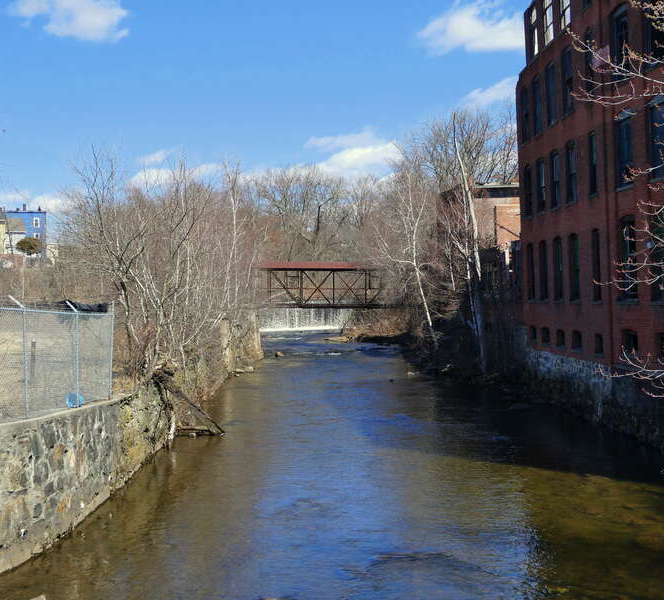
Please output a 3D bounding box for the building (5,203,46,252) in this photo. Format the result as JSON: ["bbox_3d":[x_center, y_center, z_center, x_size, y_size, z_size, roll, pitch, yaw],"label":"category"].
[{"bbox_3d":[-58.780,-13.590,177.000,8.600,9.600,10.500,0,0,-19],"label":"building"}]

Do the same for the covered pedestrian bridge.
[{"bbox_3d":[-1.120,-1.550,99.000,13.200,4.800,3.000,0,0,0],"label":"covered pedestrian bridge"}]

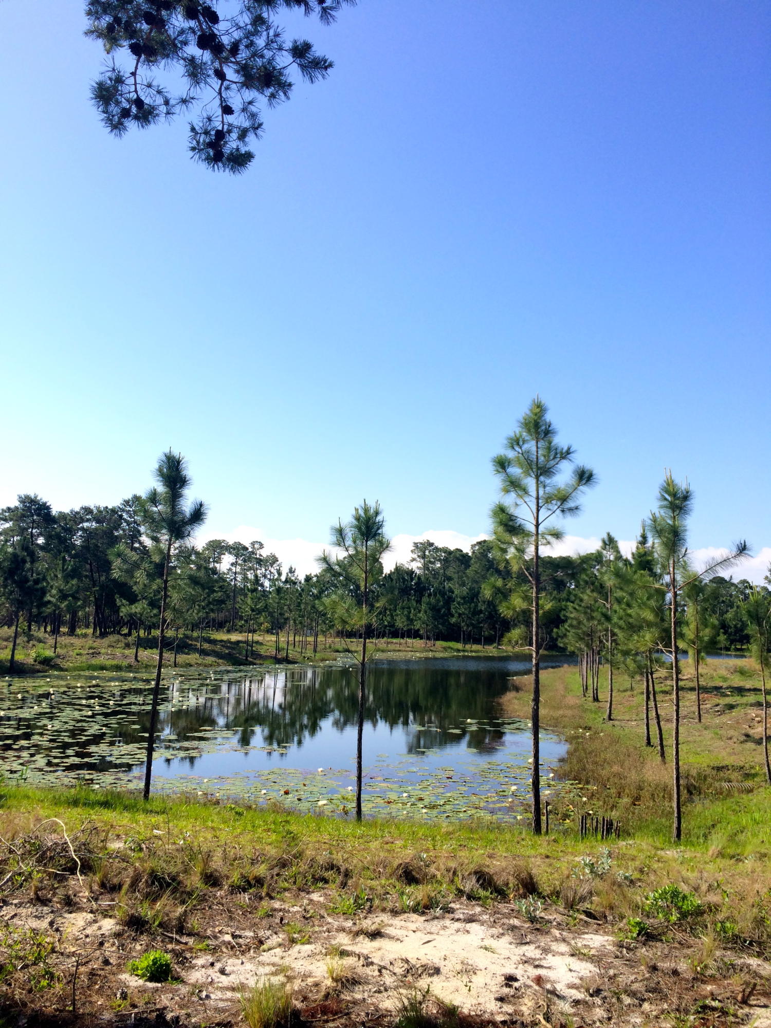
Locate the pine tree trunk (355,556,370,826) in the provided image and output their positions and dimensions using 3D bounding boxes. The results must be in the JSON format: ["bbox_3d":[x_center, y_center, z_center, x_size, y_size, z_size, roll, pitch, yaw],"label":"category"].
[{"bbox_3d":[-0.342,2.694,13.890,0.100,4.005,0.100,1,-7,0],"label":"pine tree trunk"}]

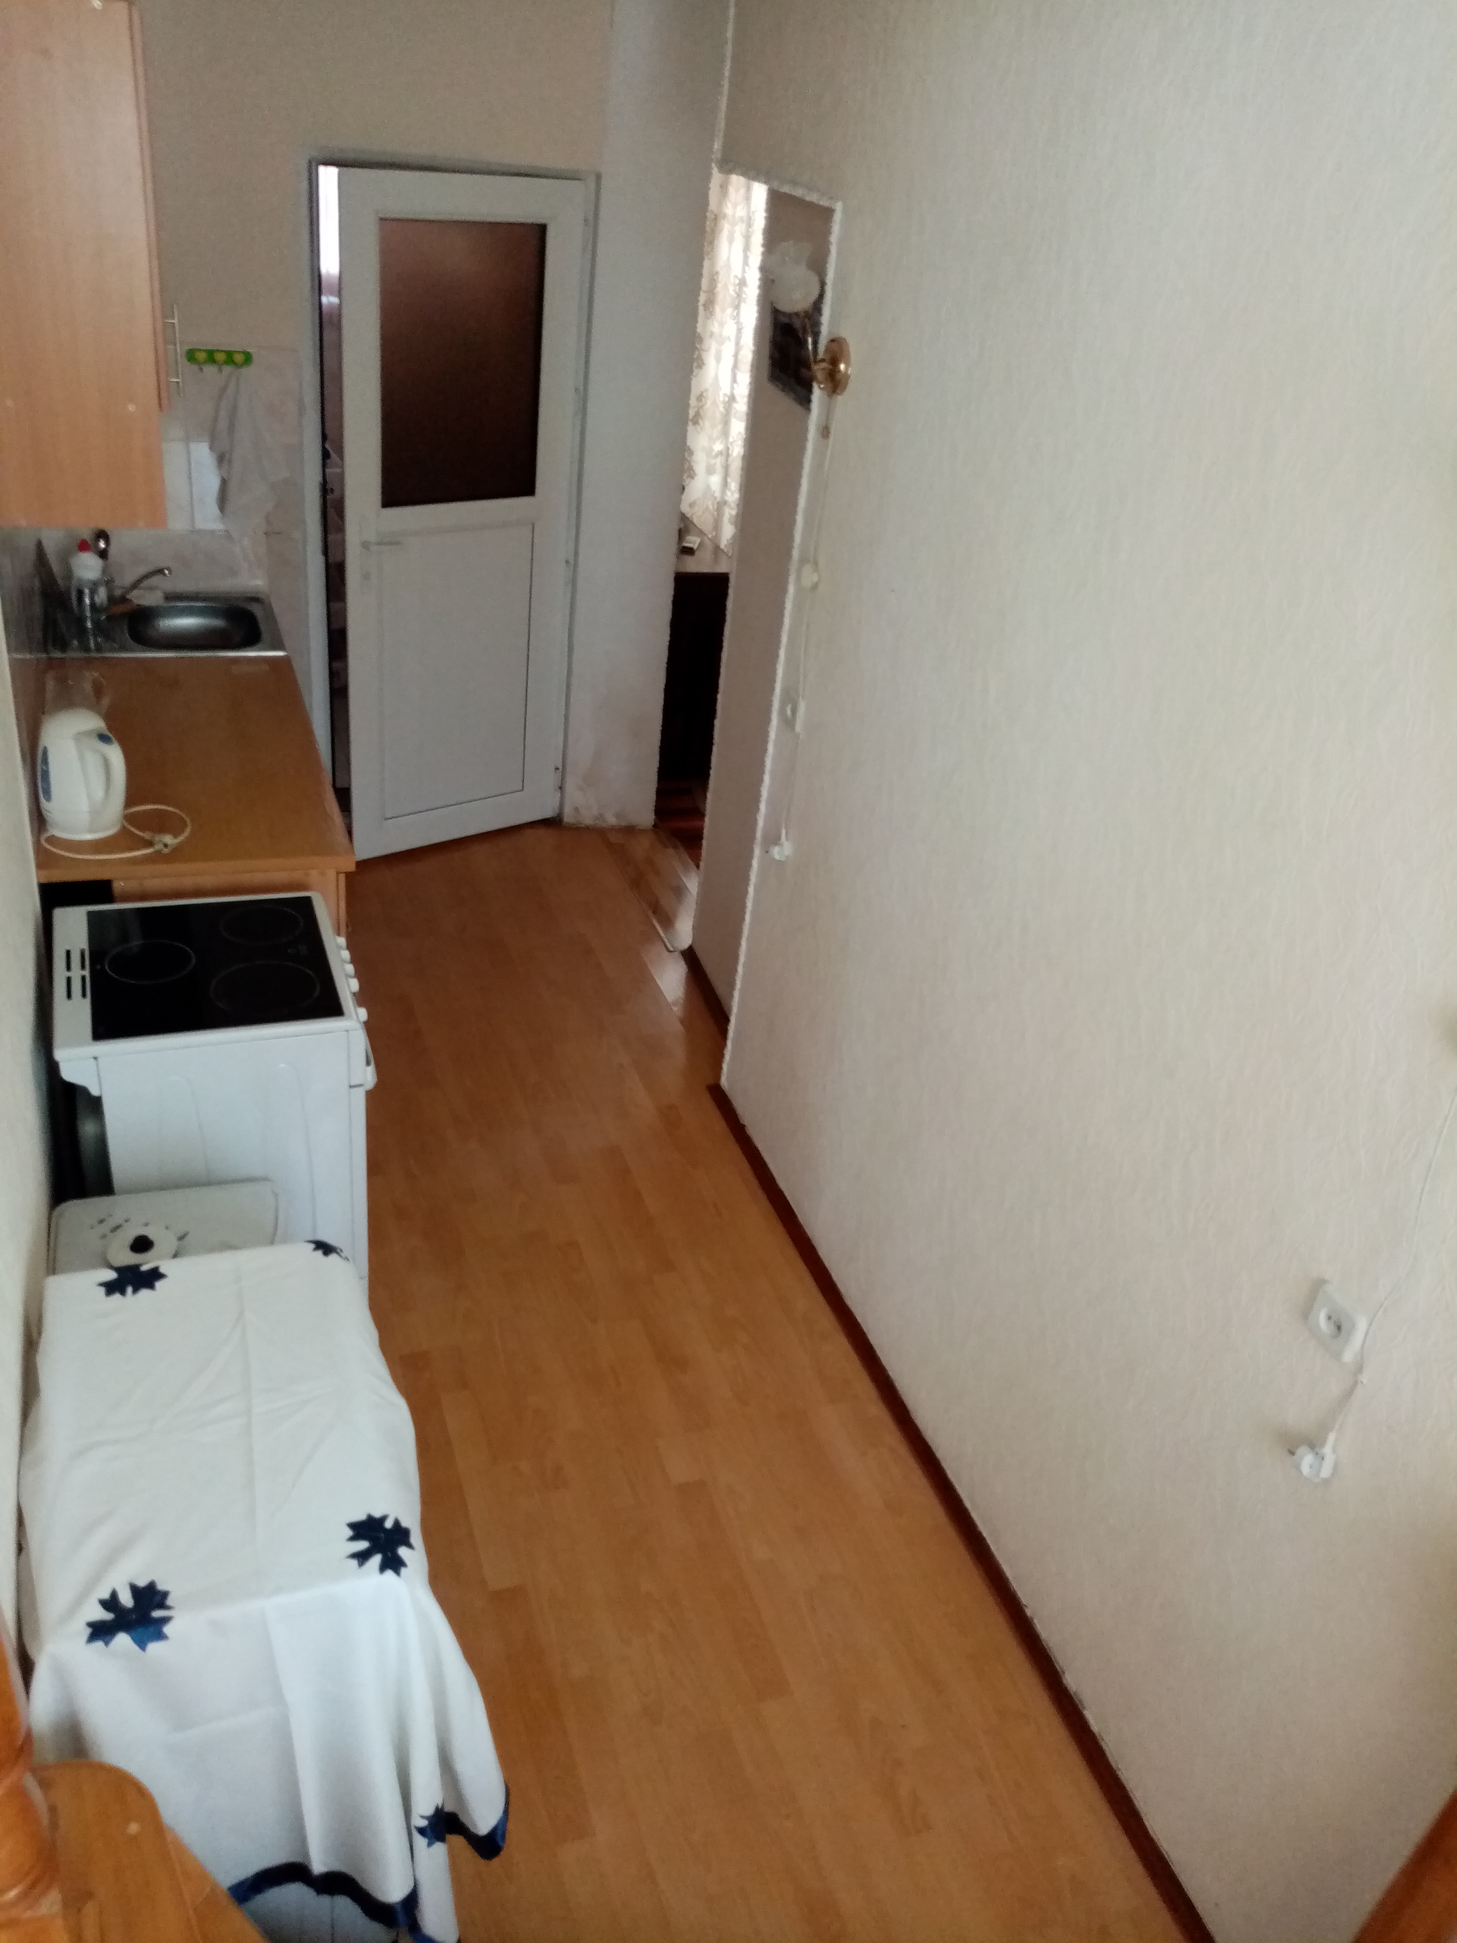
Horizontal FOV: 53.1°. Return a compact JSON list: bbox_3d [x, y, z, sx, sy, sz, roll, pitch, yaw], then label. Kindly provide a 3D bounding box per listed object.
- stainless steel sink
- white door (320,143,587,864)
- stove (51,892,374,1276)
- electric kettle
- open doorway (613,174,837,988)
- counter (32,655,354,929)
[{"bbox_3d":[-1.530,-0.916,4.196,0.380,0.170,0.450,-5,33,-21],"label":"stainless steel sink"},{"bbox_3d":[-0.825,-1.338,4.565,0.785,2.030,0.055,-16,37,-33],"label":"white door"},{"bbox_3d":[-0.985,0.351,2.852,0.520,0.850,0.495,-5,33,-21],"label":"stove"},{"bbox_3d":[-1.307,-0.400,2.972,0.200,0.235,0.150,19,32,19],"label":"electric kettle"},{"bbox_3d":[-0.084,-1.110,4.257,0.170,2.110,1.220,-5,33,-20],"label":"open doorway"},{"bbox_3d":[-1.322,-0.170,3.655,0.600,0.850,1.240,-5,33,-21],"label":"counter"}]

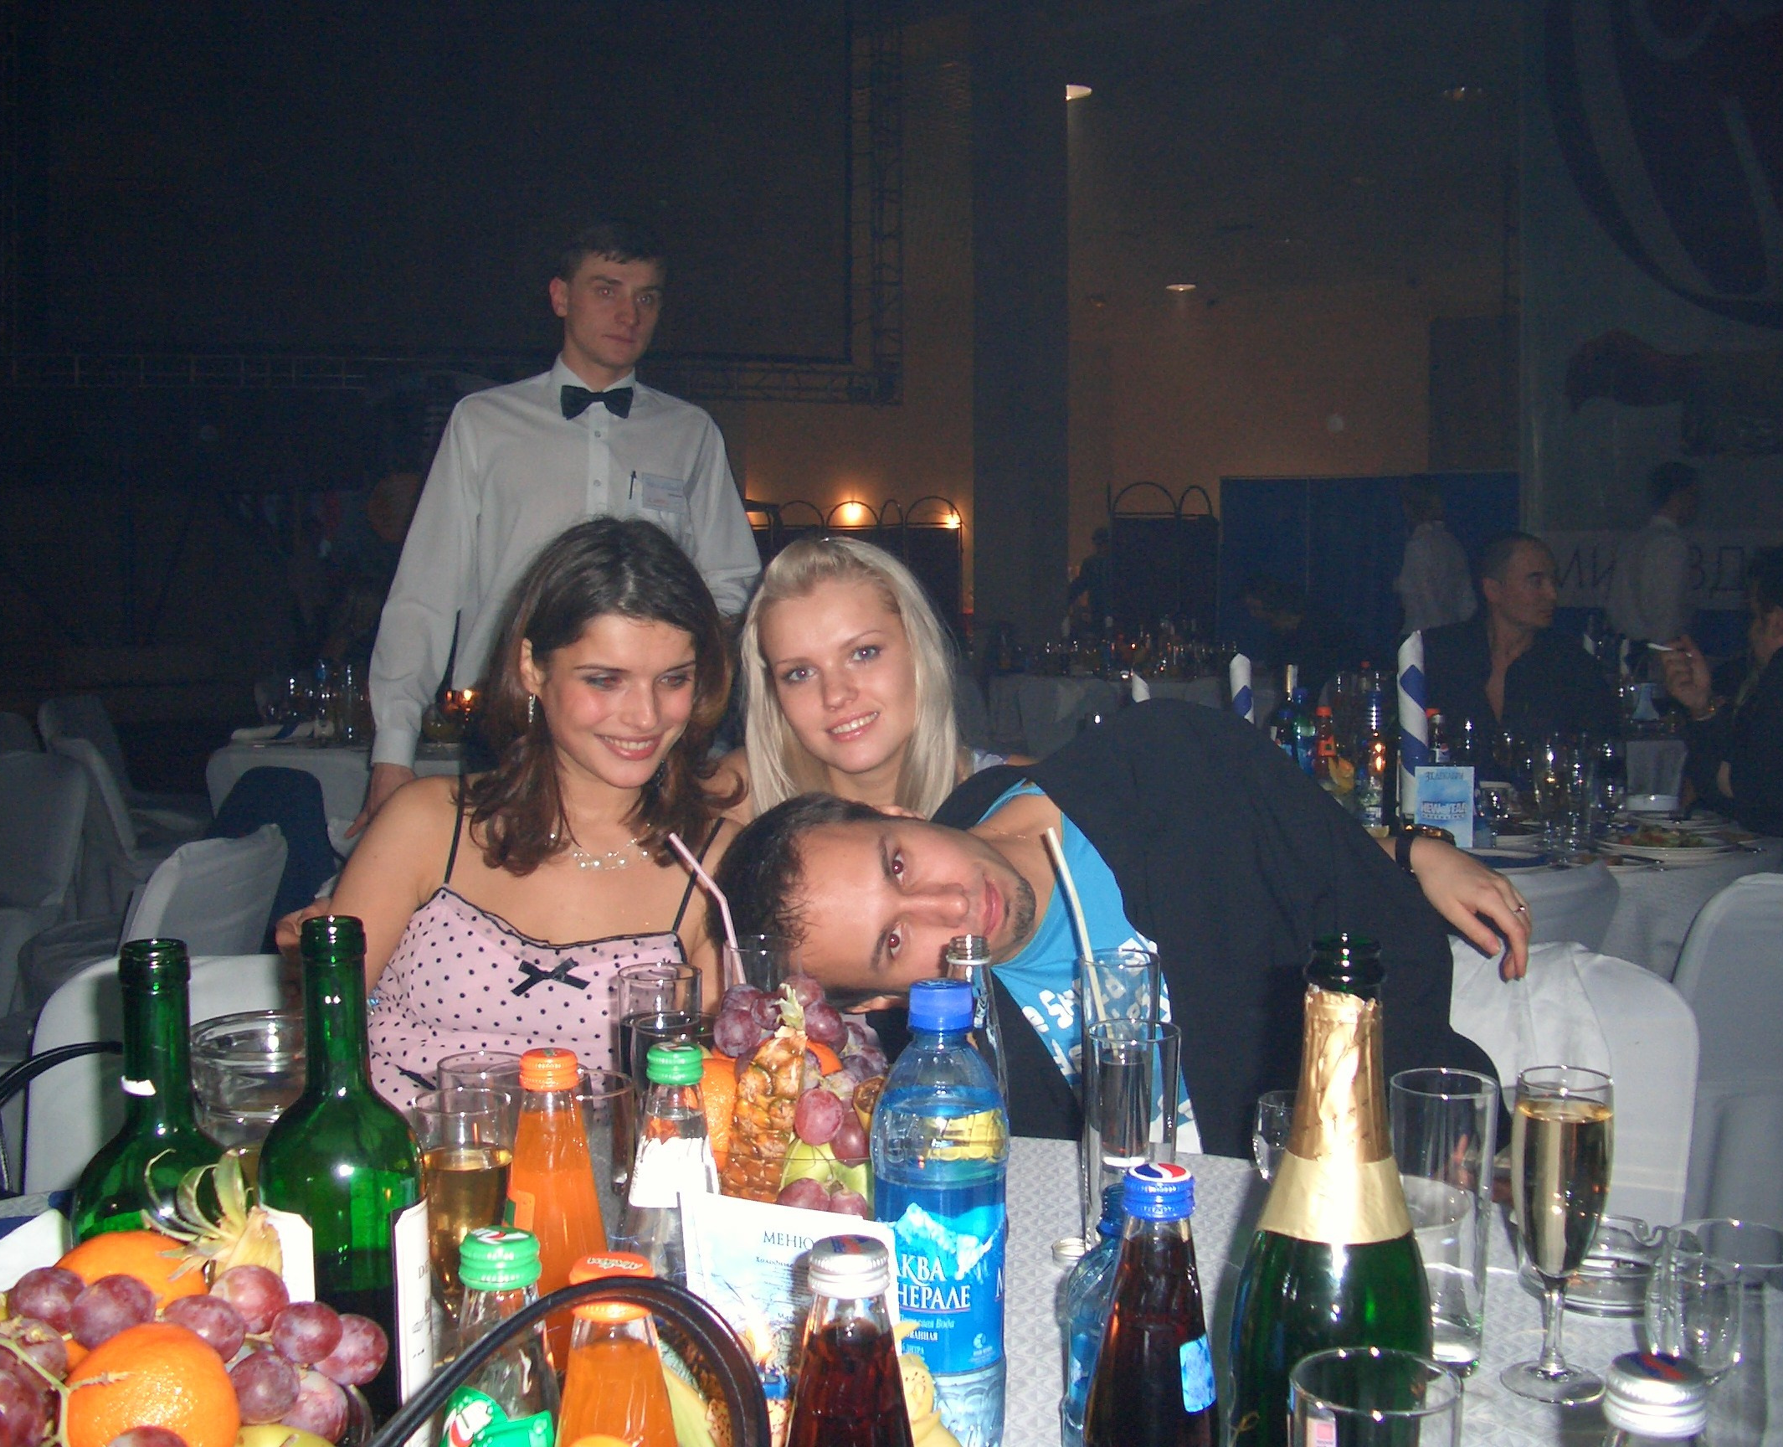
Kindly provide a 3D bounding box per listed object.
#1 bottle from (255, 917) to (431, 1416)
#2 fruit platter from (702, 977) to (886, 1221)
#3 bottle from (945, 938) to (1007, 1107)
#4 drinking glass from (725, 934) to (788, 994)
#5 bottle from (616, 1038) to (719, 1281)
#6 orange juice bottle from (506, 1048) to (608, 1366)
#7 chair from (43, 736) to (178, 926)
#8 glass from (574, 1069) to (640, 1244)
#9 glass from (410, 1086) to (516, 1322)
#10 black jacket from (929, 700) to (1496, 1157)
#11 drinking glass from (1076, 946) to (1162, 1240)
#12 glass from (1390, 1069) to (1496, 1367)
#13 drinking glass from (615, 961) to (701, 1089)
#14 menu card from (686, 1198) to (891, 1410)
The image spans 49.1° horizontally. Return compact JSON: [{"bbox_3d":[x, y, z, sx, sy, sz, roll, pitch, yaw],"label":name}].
[{"bbox_3d":[-0.247,0.239,0.876,0.076,0.305,0.076,0,5,0],"label":"bottle"},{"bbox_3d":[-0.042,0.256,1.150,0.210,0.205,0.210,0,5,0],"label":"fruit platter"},{"bbox_3d":[0.050,0.243,1.267,0.058,0.208,0.058,0,4,0],"label":"bottle"},{"bbox_3d":[-0.097,0.246,1.472,0.058,0.160,0.058,0,5,0],"label":"drinking glass"},{"bbox_3d":[-0.108,0.267,0.987,0.059,0.210,0.059,0,4,0],"label":"bottle"},{"bbox_3d":[-0.167,0.266,0.965,0.060,0.210,0.060,1,4,18],"label":"orange juice bottle"},{"bbox_3d":[-1.860,0.440,4.800,0.490,0.840,0.420,-2,5,-29],"label":"chair"},{"bbox_3d":[-0.172,0.279,1.082,0.059,0.160,0.059,0,5,0],"label":"glass"},{"bbox_3d":[-0.222,0.282,1.020,0.055,0.172,0.055,0,5,0],"label":"glass"},{"bbox_3d":[0.280,0.215,1.720,0.510,0.500,0.360,-10,6,17],"label":"black jacket"},{"bbox_3d":[0.168,0.251,1.430,0.058,0.165,0.058,0,4,0],"label":"drinking glass"},{"bbox_3d":[0.326,0.288,1.146,0.062,0.165,0.062,0,5,0],"label":"glass"},{"bbox_3d":[-0.169,0.266,1.425,0.061,0.165,0.061,0,5,0],"label":"drinking glass"},{"bbox_3d":[-0.048,0.299,0.905,0.107,0.148,0.030,2,4,23],"label":"menu card"}]

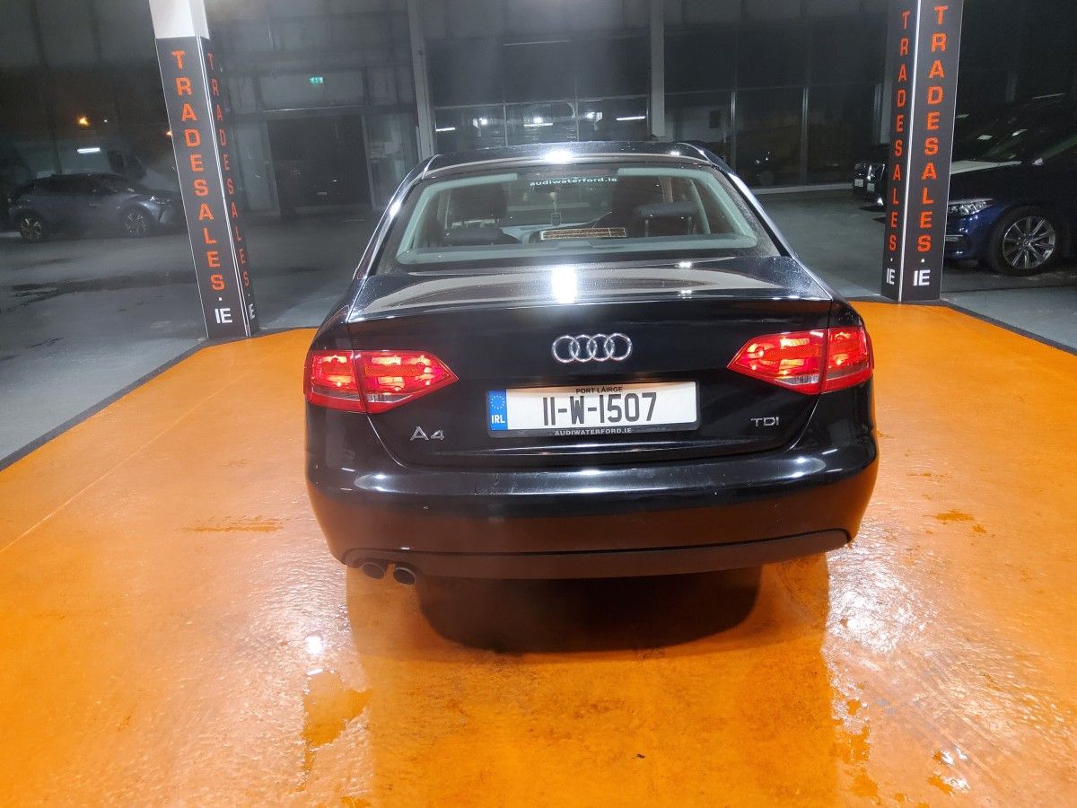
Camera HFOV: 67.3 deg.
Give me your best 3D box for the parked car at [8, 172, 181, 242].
[{"bbox_3d":[-10.670,-4.850,19.750,4.360,1.550,1.800,-1,17,7],"label":"parked car"}]

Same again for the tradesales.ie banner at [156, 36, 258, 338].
[{"bbox_3d":[-2.765,-1.773,6.865,0.360,2.420,0.320,-3,17,2],"label":"tradesales.ie banner"}]

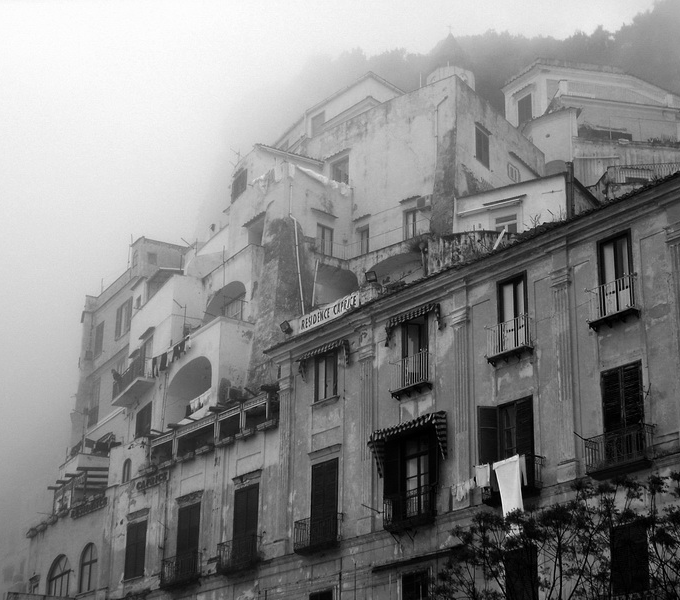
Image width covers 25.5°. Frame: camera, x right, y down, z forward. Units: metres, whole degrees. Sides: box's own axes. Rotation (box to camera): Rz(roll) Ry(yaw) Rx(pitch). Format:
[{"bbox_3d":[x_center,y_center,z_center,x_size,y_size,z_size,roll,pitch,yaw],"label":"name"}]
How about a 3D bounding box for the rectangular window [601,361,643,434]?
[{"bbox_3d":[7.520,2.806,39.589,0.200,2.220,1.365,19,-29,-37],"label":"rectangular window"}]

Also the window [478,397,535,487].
[{"bbox_3d":[4.702,4.113,41.889,0.420,2.700,1.800,18,-28,-35],"label":"window"}]

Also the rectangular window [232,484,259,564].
[{"bbox_3d":[-2.956,7.312,48.129,0.180,2.660,1.302,19,-28,-36],"label":"rectangular window"}]

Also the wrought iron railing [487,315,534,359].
[{"bbox_3d":[4.875,1.098,43.278,0.360,0.933,1.470,19,-29,-37],"label":"wrought iron railing"}]

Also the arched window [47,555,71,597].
[{"bbox_3d":[-11.384,11.419,61.414,0.250,1.950,2.600,13,-25,-27],"label":"arched window"}]

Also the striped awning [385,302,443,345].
[{"bbox_3d":[2.218,0.729,46.002,0.411,0.843,2.210,18,-27,-36],"label":"striped awning"}]

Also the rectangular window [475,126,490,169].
[{"bbox_3d":[6.663,-7.078,70.293,0.180,1.745,1.335,-13,-26,30],"label":"rectangular window"}]

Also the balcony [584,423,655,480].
[{"bbox_3d":[7.148,3.892,38.265,0.444,1.006,1.883,18,-27,-36],"label":"balcony"}]

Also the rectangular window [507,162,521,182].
[{"bbox_3d":[9.319,-6.703,80.304,0.180,0.850,1.268,-15,-28,34],"label":"rectangular window"}]

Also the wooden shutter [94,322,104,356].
[{"bbox_3d":[-11.778,2.005,73.959,0.150,1.722,1.070,13,-25,-27],"label":"wooden shutter"}]

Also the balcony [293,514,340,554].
[{"bbox_3d":[-0.671,7.285,47.119,0.331,0.905,2.069,18,-27,-36],"label":"balcony"}]

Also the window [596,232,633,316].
[{"bbox_3d":[7.125,-0.622,38.552,0.200,2.254,1.134,19,-28,-36],"label":"window"}]

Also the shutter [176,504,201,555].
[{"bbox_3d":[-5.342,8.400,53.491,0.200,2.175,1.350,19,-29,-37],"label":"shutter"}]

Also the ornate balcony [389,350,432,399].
[{"bbox_3d":[2.200,2.348,46.132,0.360,1.119,1.485,19,-29,-37],"label":"ornate balcony"}]

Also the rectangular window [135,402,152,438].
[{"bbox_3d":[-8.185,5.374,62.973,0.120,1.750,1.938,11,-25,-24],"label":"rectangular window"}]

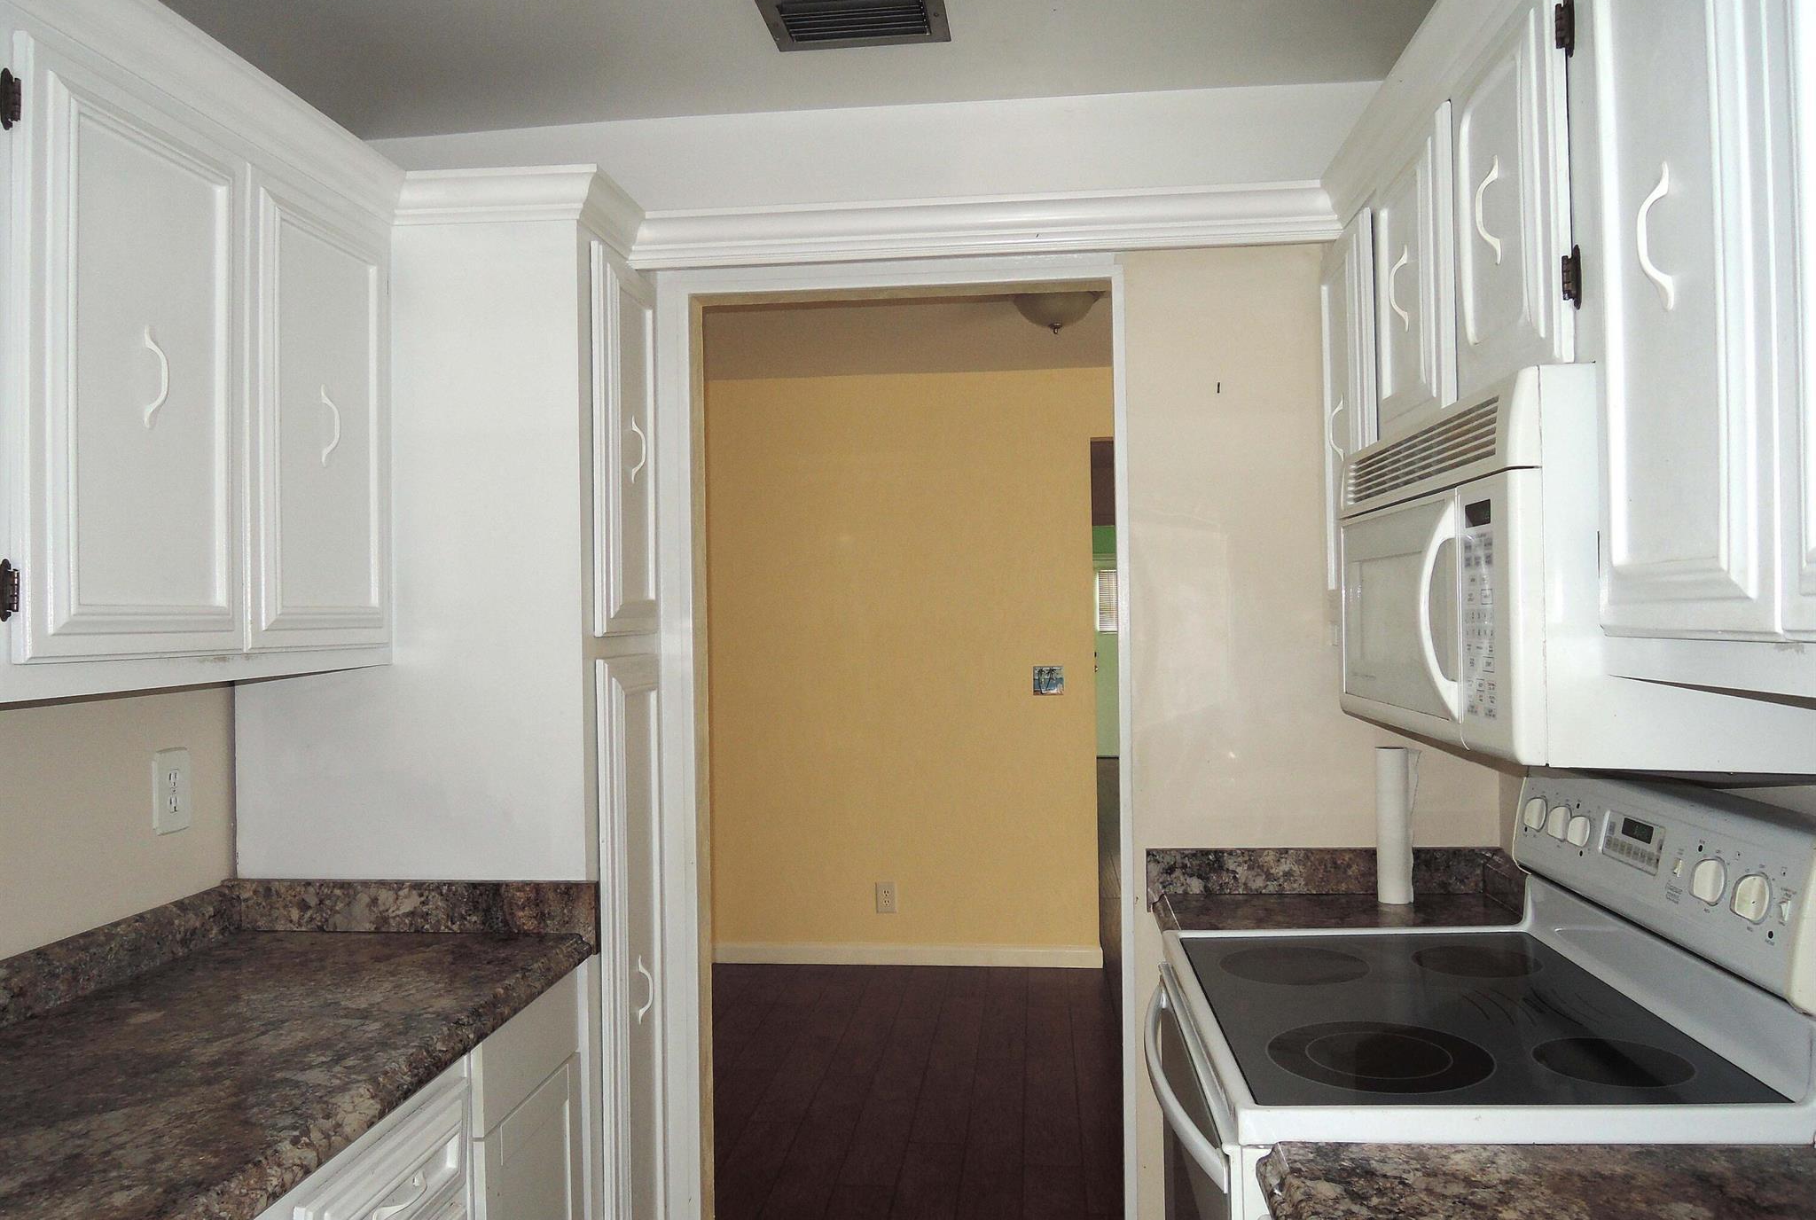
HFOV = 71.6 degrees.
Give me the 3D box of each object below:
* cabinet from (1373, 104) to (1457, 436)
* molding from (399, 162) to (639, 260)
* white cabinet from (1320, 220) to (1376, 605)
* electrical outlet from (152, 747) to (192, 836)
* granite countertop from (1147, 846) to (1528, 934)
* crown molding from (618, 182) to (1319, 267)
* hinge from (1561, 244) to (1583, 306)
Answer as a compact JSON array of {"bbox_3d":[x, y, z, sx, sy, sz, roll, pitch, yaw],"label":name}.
[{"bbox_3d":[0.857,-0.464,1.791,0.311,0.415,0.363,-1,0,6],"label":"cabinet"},{"bbox_3d":[-0.667,-0.675,2.202,0.377,0.072,0.354,-1,0,6],"label":"molding"},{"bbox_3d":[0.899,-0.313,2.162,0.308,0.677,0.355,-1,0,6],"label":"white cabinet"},{"bbox_3d":[-1.148,0.283,1.968,0.010,0.131,0.087,-1,0,6],"label":"electrical outlet"},{"bbox_3d":[0.760,0.504,2.165,0.648,0.121,0.390,-1,0,6],"label":"granite countertop"},{"bbox_3d":[0.117,-0.689,2.247,1.295,0.073,0.108,-1,0,6],"label":"crown molding"},{"bbox_3d":[0.664,-0.335,1.263,0.017,0.063,0.023,-1,0,6],"label":"hinge"}]

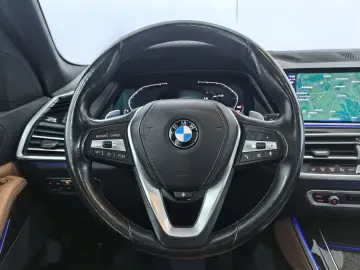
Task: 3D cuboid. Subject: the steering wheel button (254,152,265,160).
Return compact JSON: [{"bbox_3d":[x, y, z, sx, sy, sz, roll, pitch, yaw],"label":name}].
[{"bbox_3d":[0.133,0.035,0.467,0.017,0.013,0.007,1,-5,0],"label":"steering wheel button"}]

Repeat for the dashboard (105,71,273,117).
[{"bbox_3d":[0.017,-0.089,0.650,0.365,0.120,0.060,1,8,0],"label":"dashboard"}]

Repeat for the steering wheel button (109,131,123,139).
[{"bbox_3d":[-0.107,0.000,0.467,0.024,0.014,0.007,1,-5,0],"label":"steering wheel button"}]

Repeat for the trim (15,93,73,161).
[{"bbox_3d":[-0.298,-0.021,0.665,0.140,0.155,0.060,0,10,-3],"label":"trim"}]

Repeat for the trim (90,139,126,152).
[{"bbox_3d":[-0.118,0.018,0.467,0.059,0.020,0.008,1,-5,0],"label":"trim"}]

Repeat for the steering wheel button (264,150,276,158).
[{"bbox_3d":[0.150,0.032,0.467,0.019,0.013,0.007,1,-5,0],"label":"steering wheel button"}]

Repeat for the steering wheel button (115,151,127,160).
[{"bbox_3d":[-0.099,0.034,0.467,0.021,0.016,0.007,1,-5,0],"label":"steering wheel button"}]

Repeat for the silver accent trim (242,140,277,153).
[{"bbox_3d":[0.133,0.019,0.467,0.057,0.019,0.008,1,-5,0],"label":"silver accent trim"}]

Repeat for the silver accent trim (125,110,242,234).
[{"bbox_3d":[0.007,0.061,0.460,0.178,0.206,0.040,1,-5,0],"label":"silver accent trim"}]

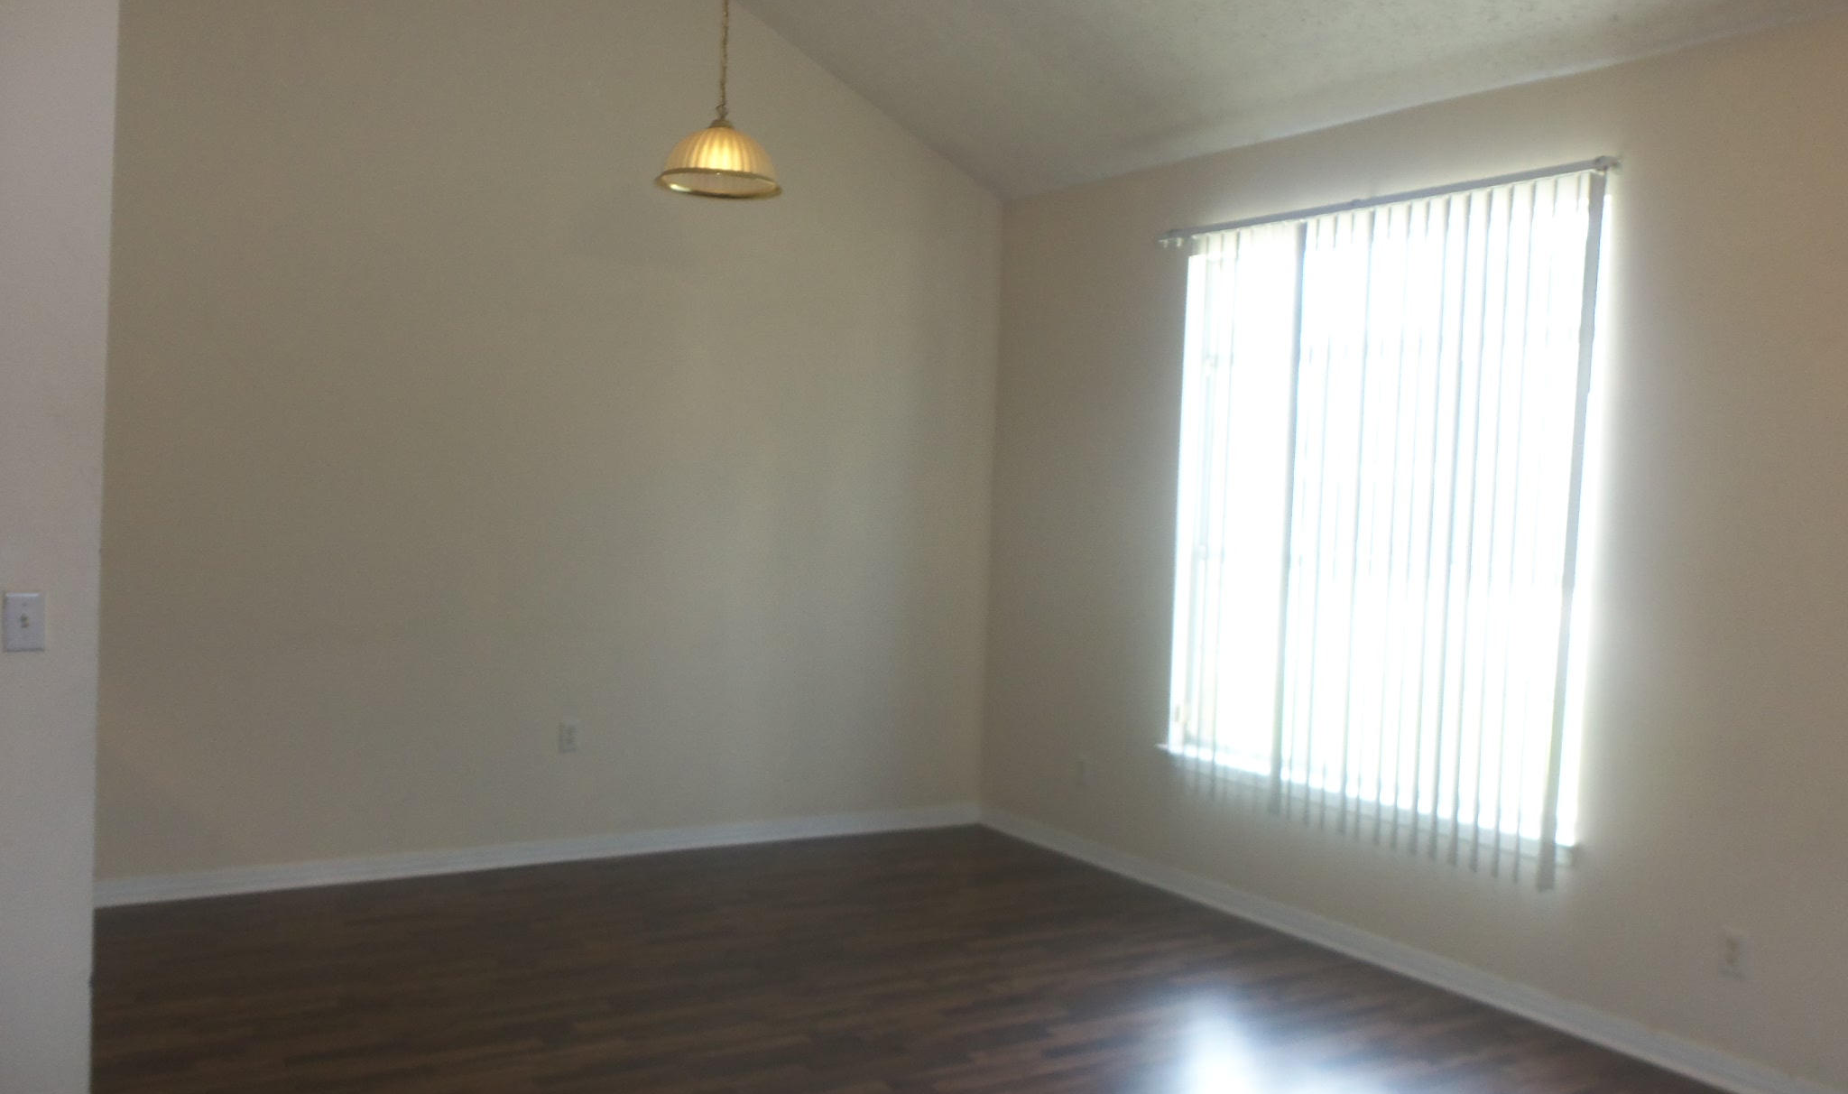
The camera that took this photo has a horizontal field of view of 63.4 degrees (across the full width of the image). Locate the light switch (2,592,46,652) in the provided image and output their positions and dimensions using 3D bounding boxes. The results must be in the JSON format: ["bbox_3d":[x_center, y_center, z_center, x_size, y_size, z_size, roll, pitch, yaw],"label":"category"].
[{"bbox_3d":[-1.728,0.144,2.870,0.071,0.115,0.012,2,2,-34],"label":"light switch"}]

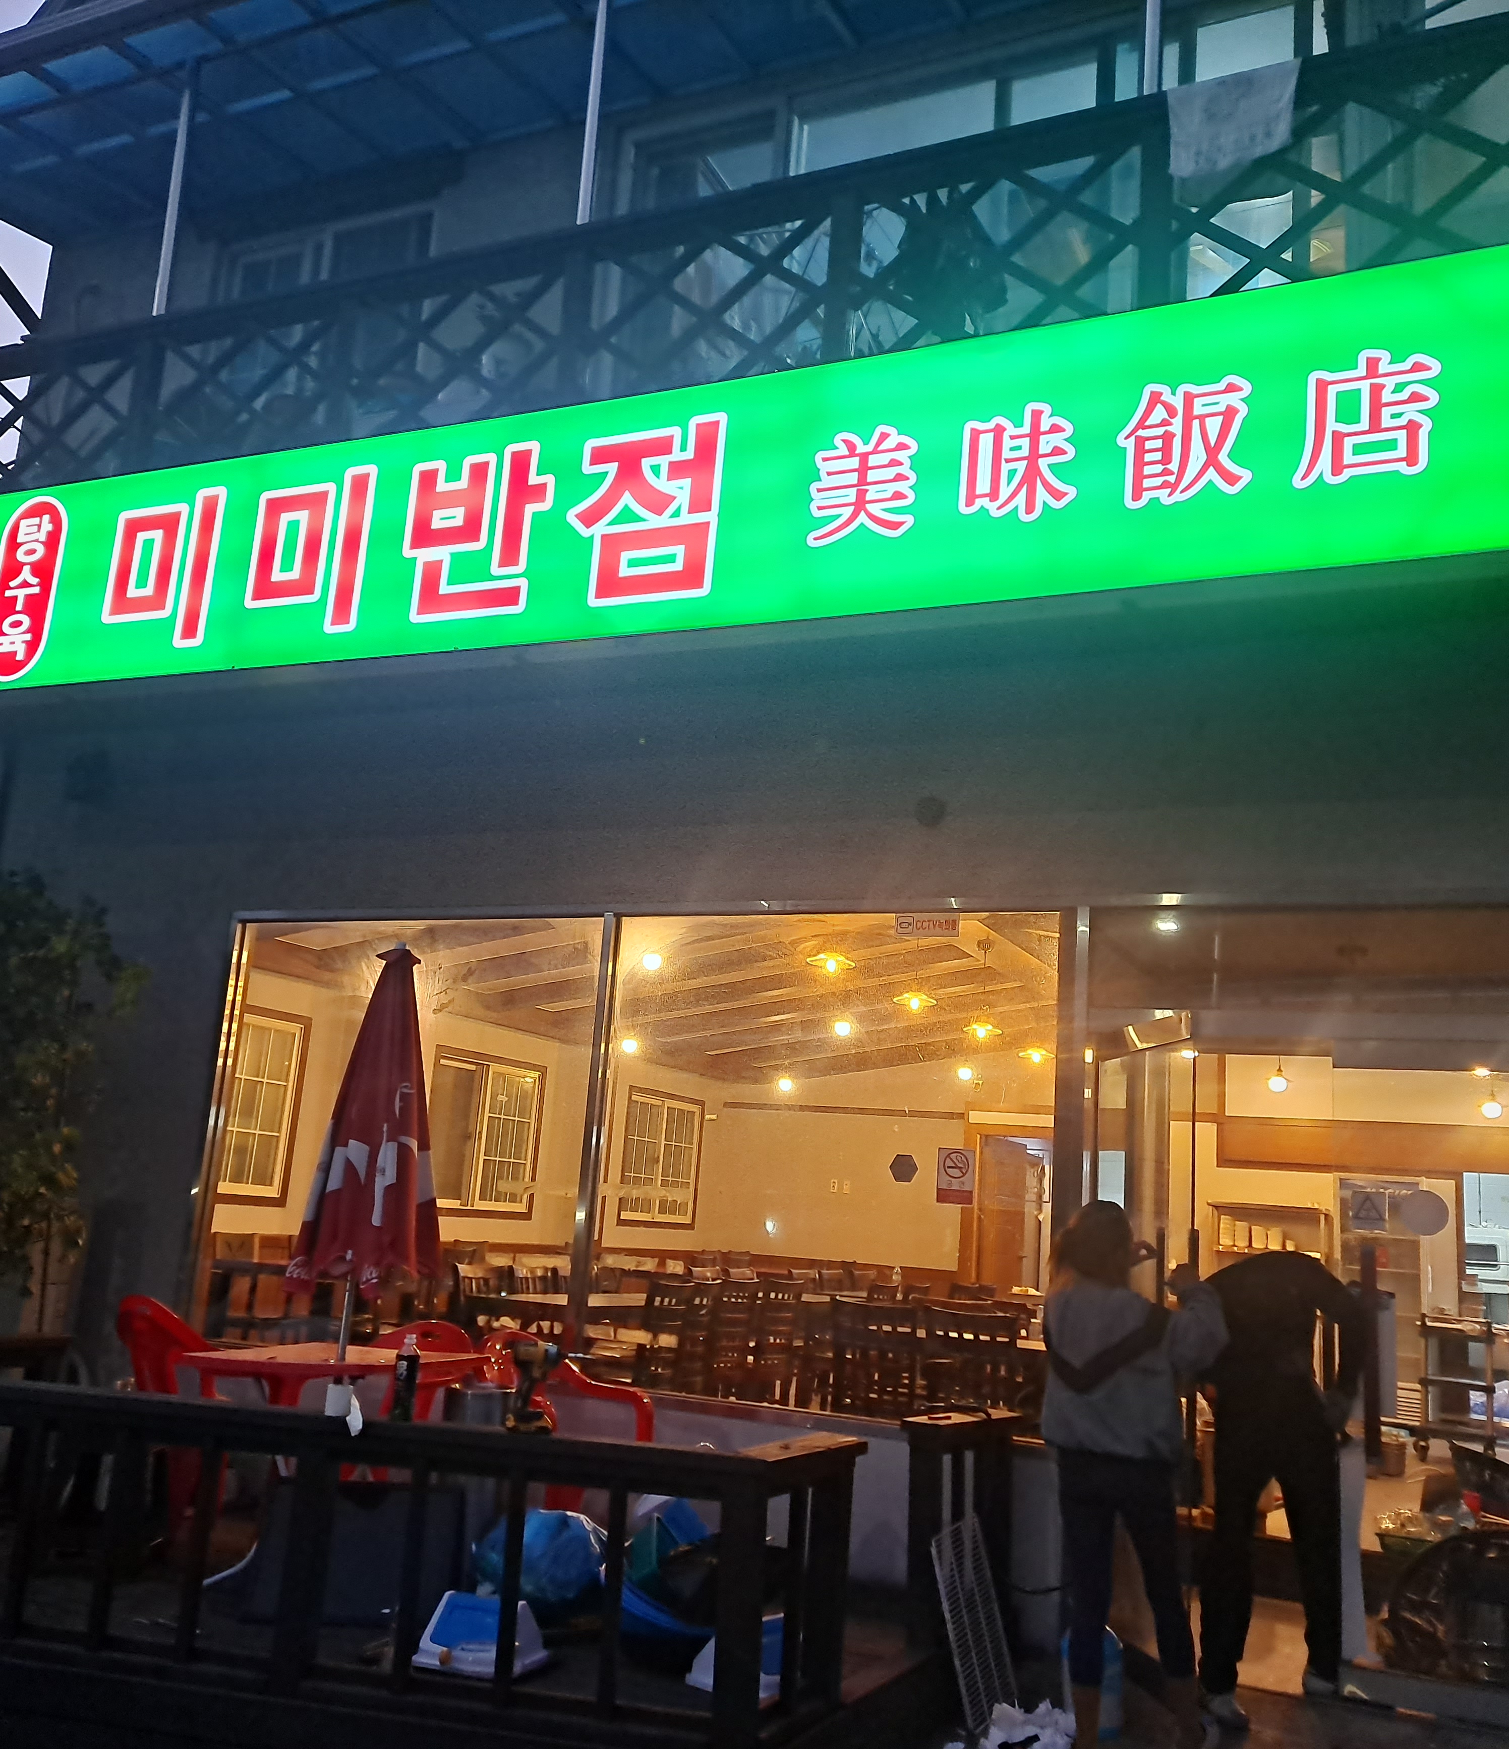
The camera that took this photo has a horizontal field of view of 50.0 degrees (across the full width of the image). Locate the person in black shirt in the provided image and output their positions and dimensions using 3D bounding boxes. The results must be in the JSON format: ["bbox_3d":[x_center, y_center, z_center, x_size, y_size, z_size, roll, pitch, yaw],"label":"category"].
[{"bbox_3d":[1.857,2.102,5.694,0.560,1.530,0.640,-1,-14,24],"label":"person in black shirt"}]

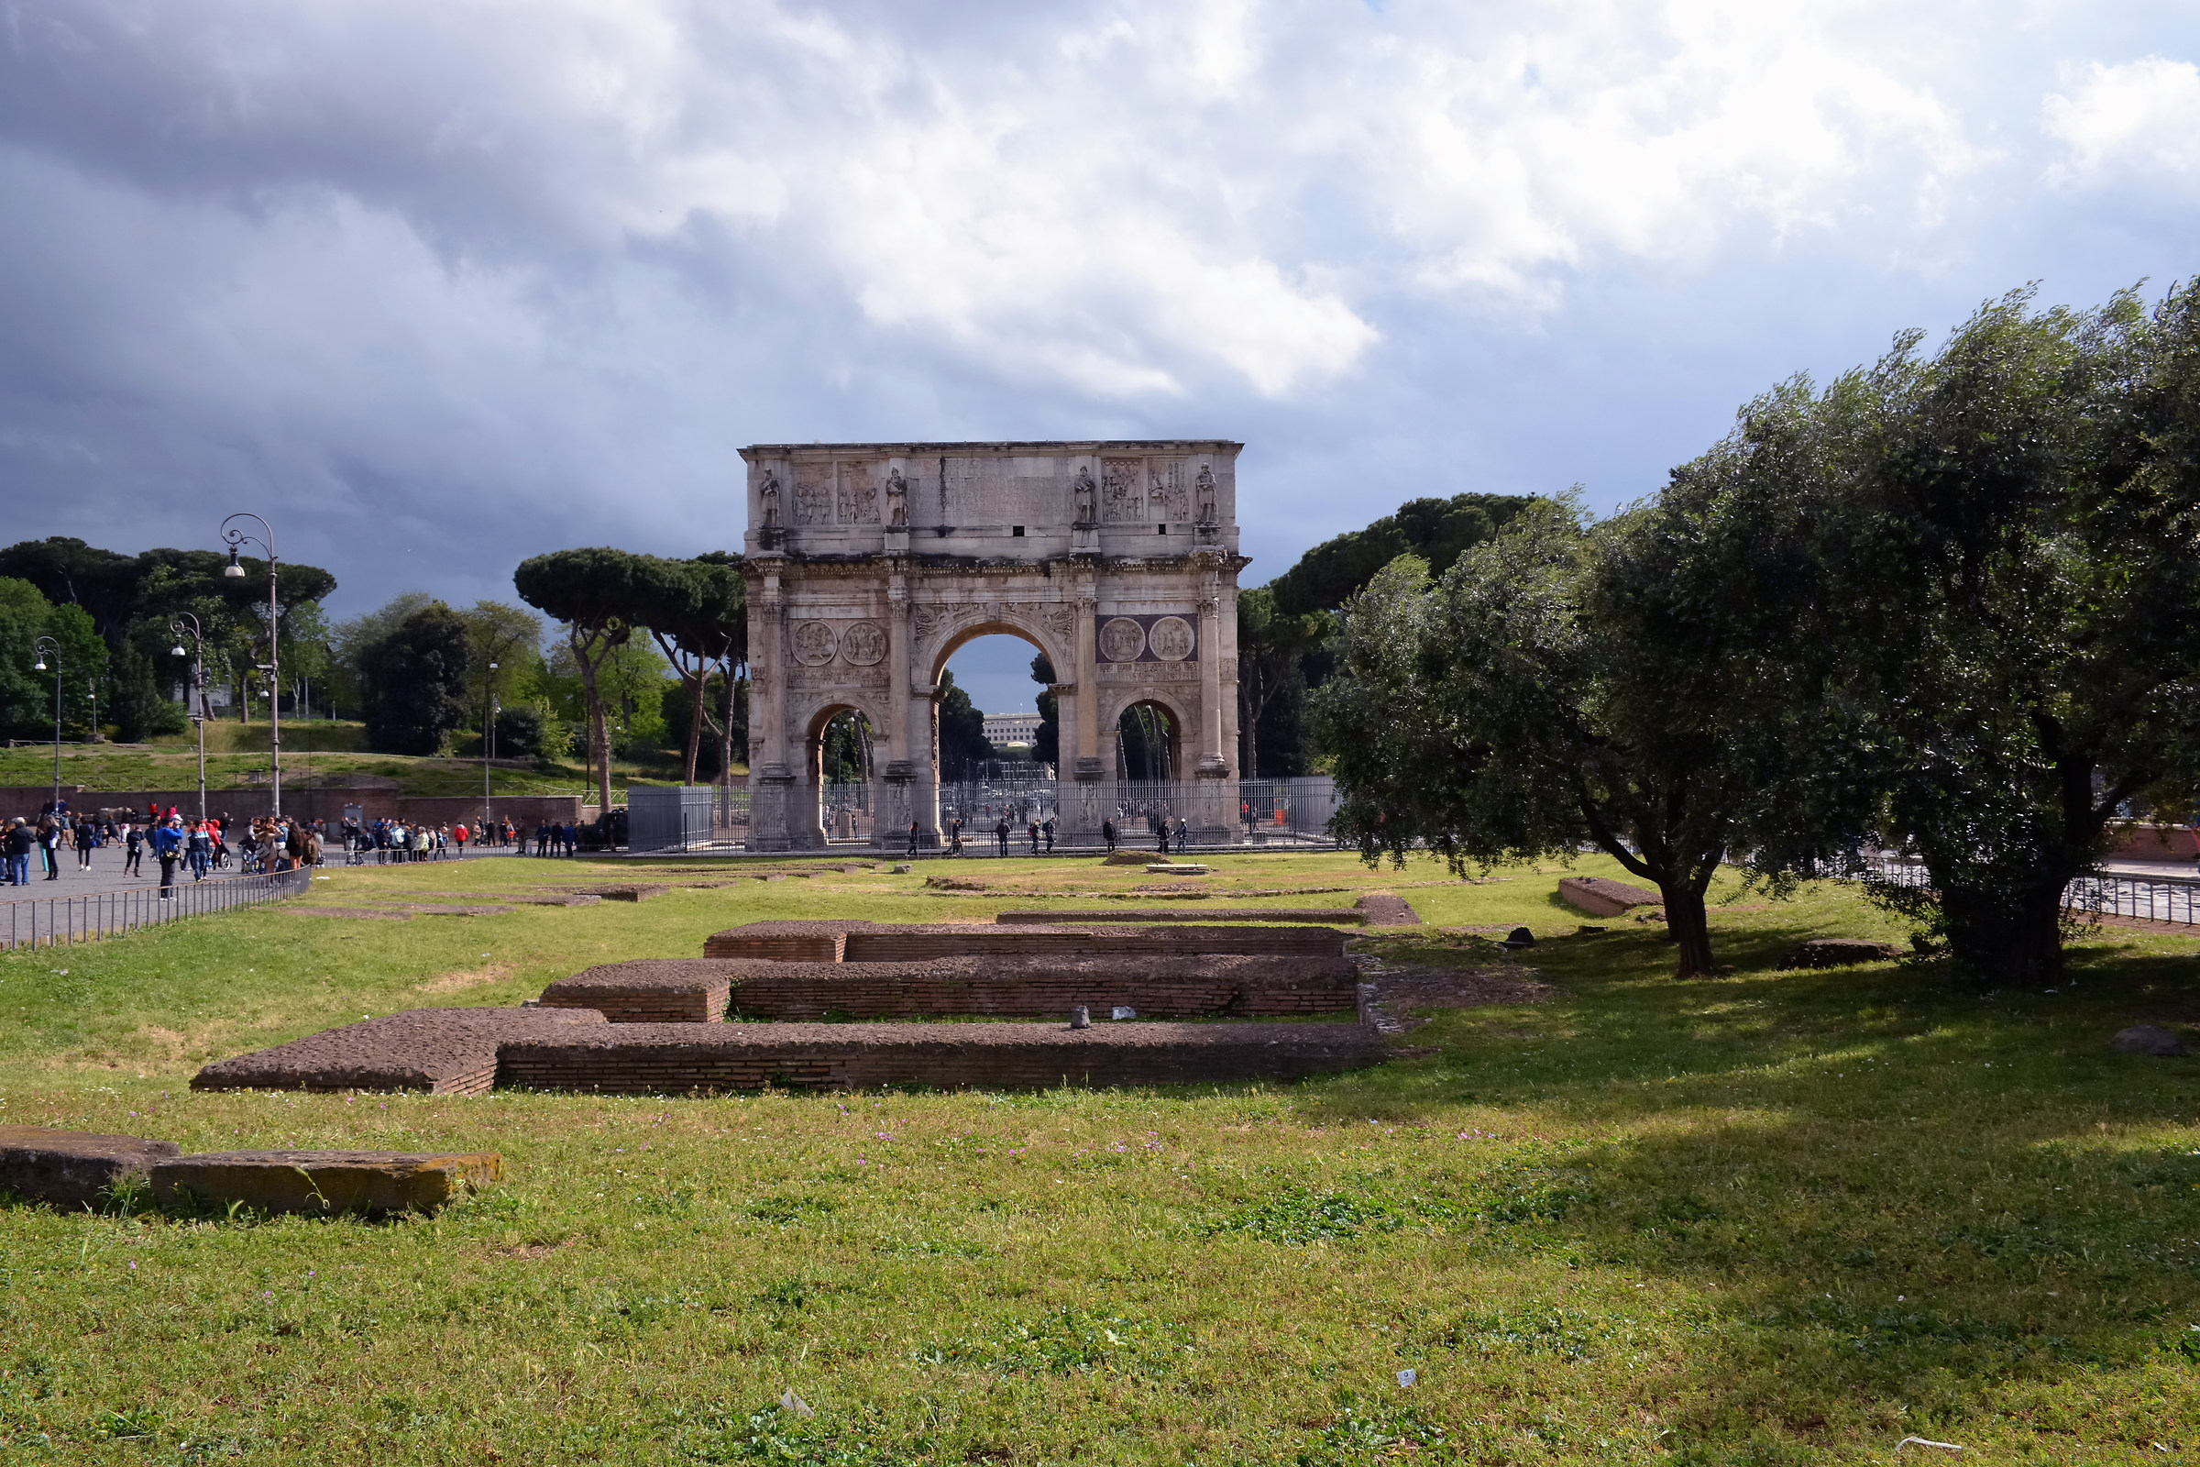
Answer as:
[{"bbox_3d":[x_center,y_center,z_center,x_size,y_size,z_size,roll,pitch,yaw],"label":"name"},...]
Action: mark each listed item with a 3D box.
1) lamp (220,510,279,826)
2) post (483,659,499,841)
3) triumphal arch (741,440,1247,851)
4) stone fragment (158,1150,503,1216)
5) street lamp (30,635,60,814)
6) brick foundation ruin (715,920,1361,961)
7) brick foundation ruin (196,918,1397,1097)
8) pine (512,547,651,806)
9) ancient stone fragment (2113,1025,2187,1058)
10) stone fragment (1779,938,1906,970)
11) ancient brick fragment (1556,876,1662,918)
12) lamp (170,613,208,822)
[{"bbox_3d":[-25.784,-1.172,50.000,1.750,11.000,0.550,-1,-3,0],"label":"lamp"},{"bbox_3d":[-38.354,1.111,104.000,0.500,11.500,1.400,0,-3,-18],"label":"post"},{"bbox_3d":[-5.695,-4.477,89.518,26.200,21.000,7.600,-1,-3,-1],"label":"triumphal arch"},{"bbox_3d":[-3.572,2.057,7.630,1.450,0.220,0.420,-1,-3,8],"label":"stone fragment"},{"bbox_3d":[-54.282,0.399,85.000,1.450,10.900,0.550,-1,-3,0],"label":"street lamp"},{"bbox_3d":[-0.742,2.660,19.960,7.450,0.440,3.000,-1,-3,5],"label":"brick foundation ruin"},{"bbox_3d":[-1.378,2.431,16.009,8.000,0.460,11.300,-1,-3,5],"label":"brick foundation ruin"},{"bbox_3d":[-32.341,-2.385,104.000,9.000,18.600,9.000,-1,-3,0],"label":"pine"},{"bbox_3d":[7.431,2.160,11.681,0.480,0.180,0.360,-1,-3,0],"label":"ancient stone fragment"},{"bbox_3d":[8.534,2.523,19.039,1.300,0.270,1.000,-1,-3,5],"label":"stone fragment"},{"bbox_3d":[9.824,3.129,31.620,1.000,0.360,7.100,-1,-3,8],"label":"ancient brick fragment"},{"bbox_3d":[-39.829,0.113,72.000,1.500,10.700,0.600,-1,-3,0],"label":"lamp"}]

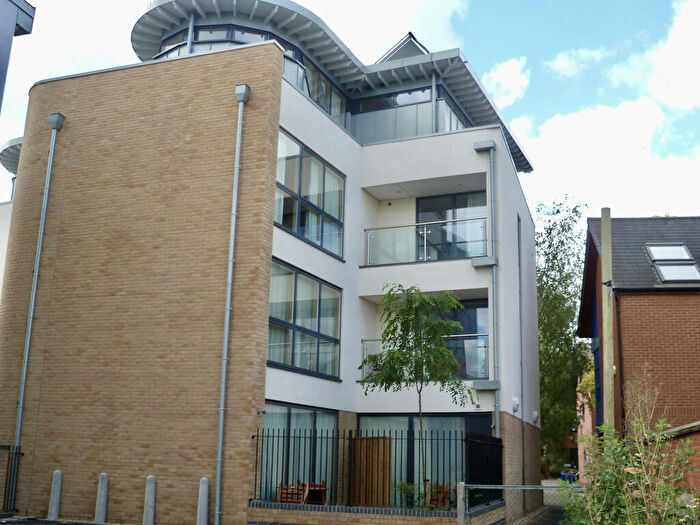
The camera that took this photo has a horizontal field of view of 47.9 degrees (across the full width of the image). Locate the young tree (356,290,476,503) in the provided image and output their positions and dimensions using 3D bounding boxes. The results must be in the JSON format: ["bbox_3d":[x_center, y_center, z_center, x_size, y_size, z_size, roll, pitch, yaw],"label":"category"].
[{"bbox_3d":[1.307,2.541,14.804,2.100,4.310,2.000,-5,-15,24],"label":"young tree"}]

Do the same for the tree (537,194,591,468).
[{"bbox_3d":[11.380,4.195,43.694,4.800,16.200,4.800,-5,-15,24],"label":"tree"}]

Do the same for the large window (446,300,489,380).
[{"bbox_3d":[2.802,2.029,20.305,2.050,2.100,0.120,-5,-15,24],"label":"large window"}]

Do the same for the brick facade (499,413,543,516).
[{"bbox_3d":[4.962,5.843,22.522,0.300,2.520,9.500,-3,-15,18],"label":"brick facade"}]

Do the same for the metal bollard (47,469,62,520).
[{"bbox_3d":[-5.884,4.674,15.843,0.200,0.950,0.200,-4,-15,20],"label":"metal bollard"}]

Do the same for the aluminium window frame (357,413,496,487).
[{"bbox_3d":[1.748,4.695,18.892,3.450,2.120,0.140,-5,-15,24],"label":"aluminium window frame"}]

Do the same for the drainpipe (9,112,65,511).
[{"bbox_3d":[-7.041,0.841,17.619,0.320,9.050,0.250,-4,-15,20],"label":"drainpipe"}]

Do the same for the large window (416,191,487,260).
[{"bbox_3d":[2.828,-0.850,21.034,2.250,2.100,0.120,-5,-15,24],"label":"large window"}]

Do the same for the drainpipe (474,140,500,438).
[{"bbox_3d":[3.307,1.111,18.931,0.550,8.550,0.200,-5,-15,24],"label":"drainpipe"}]

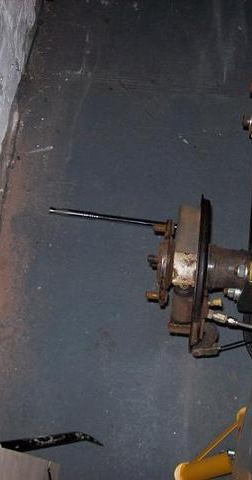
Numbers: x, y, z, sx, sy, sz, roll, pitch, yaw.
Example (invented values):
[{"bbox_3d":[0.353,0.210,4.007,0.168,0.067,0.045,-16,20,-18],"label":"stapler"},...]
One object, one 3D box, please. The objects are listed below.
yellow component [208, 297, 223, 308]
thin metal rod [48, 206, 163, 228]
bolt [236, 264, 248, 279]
[{"bbox_3d":[0.136,0.095,1.010,0.020,0.015,0.015,7,70,4],"label":"yellow component"},{"bbox_3d":[-0.032,-0.046,1.409,0.266,0.015,0.015,7,70,4],"label":"thin metal rod"},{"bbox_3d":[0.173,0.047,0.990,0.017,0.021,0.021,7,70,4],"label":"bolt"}]

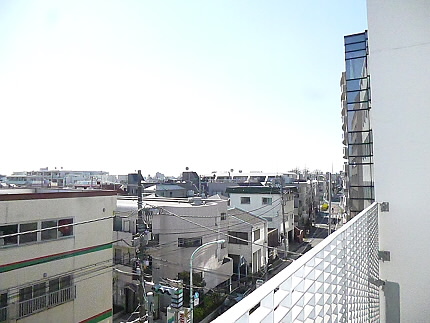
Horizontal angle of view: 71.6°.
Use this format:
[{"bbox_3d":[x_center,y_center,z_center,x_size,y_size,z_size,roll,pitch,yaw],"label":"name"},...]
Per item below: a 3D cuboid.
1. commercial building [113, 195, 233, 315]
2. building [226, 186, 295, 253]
[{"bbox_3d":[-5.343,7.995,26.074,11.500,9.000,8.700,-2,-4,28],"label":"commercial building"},{"bbox_3d":[8.177,9.331,52.623,9.500,9.600,8.700,-2,-4,26],"label":"building"}]

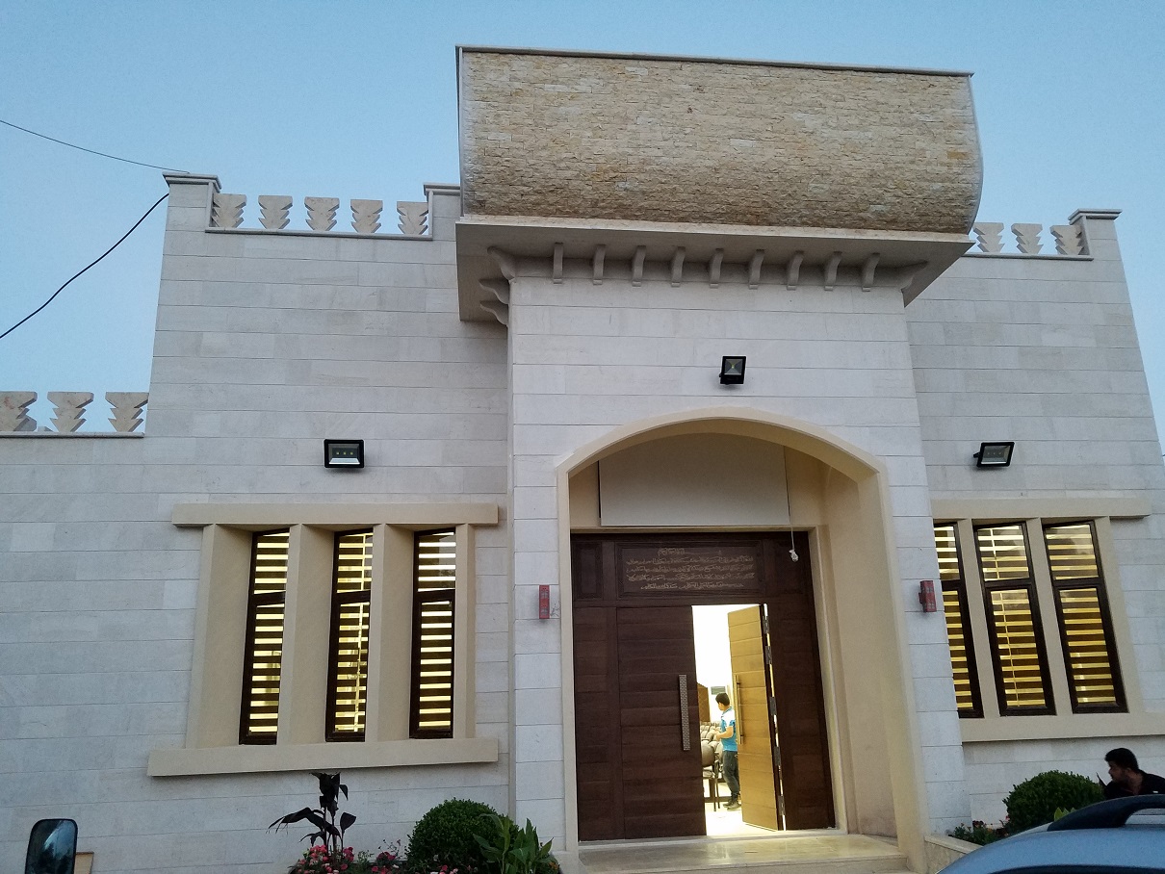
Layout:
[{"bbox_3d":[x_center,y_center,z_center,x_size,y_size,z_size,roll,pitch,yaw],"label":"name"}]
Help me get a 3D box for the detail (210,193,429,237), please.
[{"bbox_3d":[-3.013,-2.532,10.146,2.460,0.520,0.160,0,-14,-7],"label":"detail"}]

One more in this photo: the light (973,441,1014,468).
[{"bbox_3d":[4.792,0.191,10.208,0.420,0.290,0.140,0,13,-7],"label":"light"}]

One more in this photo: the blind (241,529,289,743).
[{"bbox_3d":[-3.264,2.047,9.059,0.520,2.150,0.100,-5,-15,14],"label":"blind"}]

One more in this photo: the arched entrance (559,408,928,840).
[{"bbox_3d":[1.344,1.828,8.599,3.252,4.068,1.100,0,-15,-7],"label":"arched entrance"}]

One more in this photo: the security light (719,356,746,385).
[{"bbox_3d":[1.456,-0.642,8.458,0.225,0.265,0.120,0,10,-7],"label":"security light"}]

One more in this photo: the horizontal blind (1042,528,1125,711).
[{"bbox_3d":[5.753,2.054,10.027,0.580,2.130,0.120,-9,-16,26],"label":"horizontal blind"}]

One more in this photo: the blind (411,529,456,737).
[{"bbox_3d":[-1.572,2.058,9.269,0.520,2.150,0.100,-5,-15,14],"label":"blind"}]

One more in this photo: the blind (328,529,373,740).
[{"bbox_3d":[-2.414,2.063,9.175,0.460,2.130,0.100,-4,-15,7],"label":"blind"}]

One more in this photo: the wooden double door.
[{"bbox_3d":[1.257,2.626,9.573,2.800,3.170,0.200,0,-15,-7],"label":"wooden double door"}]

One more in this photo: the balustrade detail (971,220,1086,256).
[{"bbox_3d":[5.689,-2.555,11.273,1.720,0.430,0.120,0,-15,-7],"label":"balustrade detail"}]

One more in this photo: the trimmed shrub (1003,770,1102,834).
[{"bbox_3d":[4.014,3.195,7.383,0.800,0.700,0.800,0,-14,-7],"label":"trimmed shrub"}]

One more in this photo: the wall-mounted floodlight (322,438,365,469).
[{"bbox_3d":[-2.528,0.184,9.284,0.420,0.300,0.140,0,4,-7],"label":"wall-mounted floodlight"}]

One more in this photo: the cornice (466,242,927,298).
[{"bbox_3d":[1.302,-1.670,8.723,4.536,0.260,0.460,0,-15,-7],"label":"cornice"}]

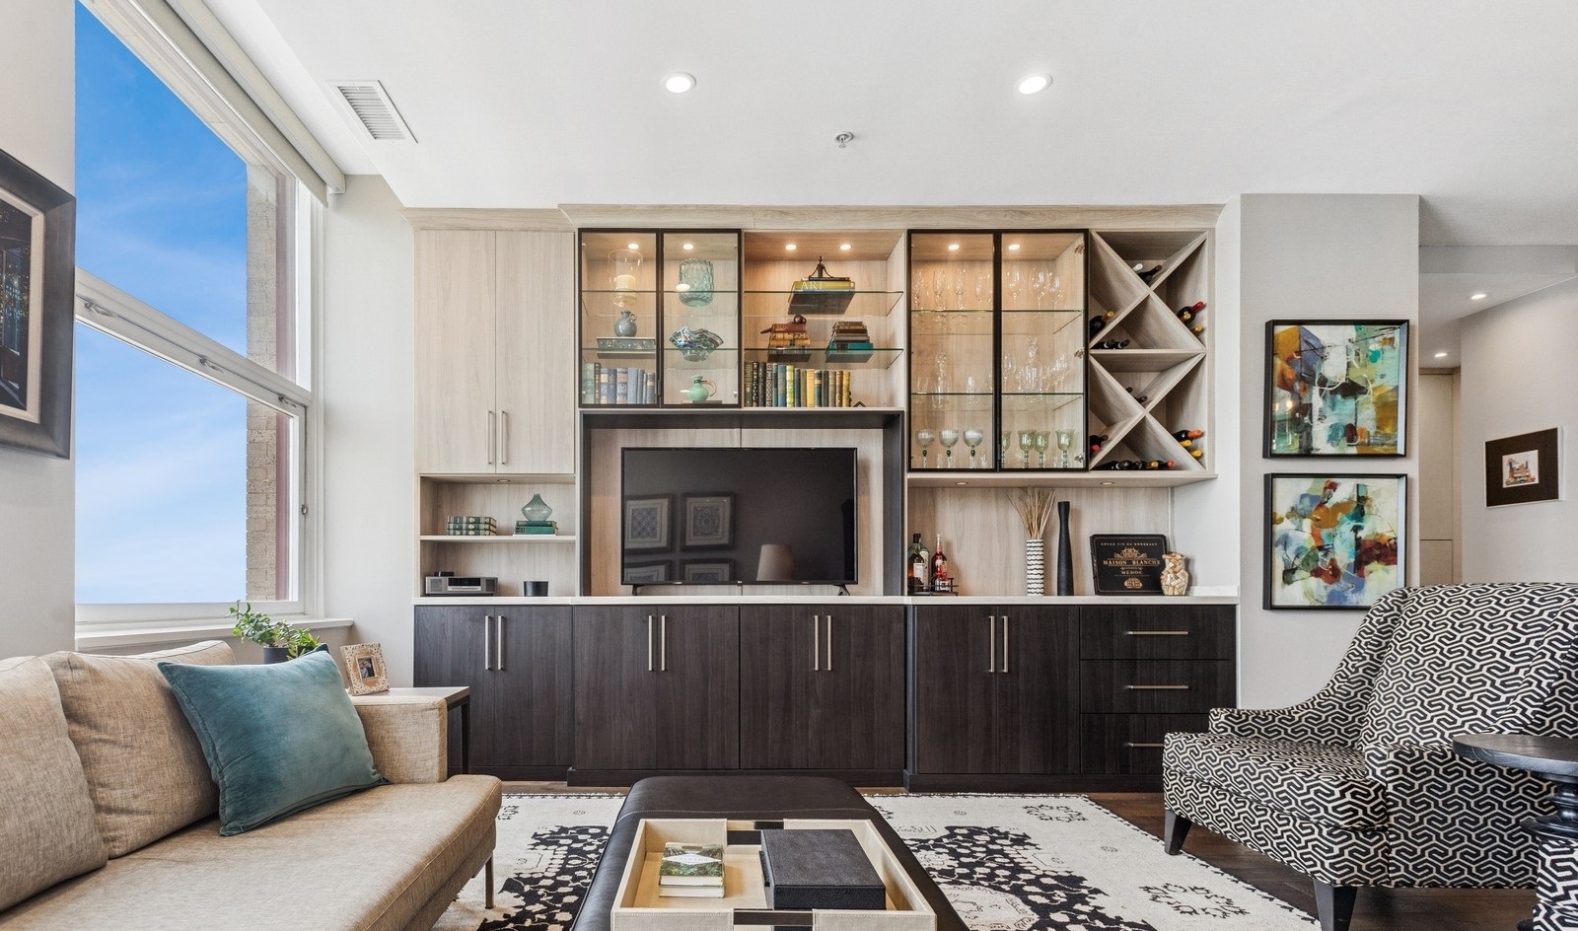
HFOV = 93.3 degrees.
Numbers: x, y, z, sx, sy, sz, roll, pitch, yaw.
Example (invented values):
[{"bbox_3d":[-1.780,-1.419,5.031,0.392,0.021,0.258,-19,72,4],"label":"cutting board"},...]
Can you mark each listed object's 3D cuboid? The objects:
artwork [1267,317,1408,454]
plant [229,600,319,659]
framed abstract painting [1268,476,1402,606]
[{"bbox_3d":[2.559,-0.357,3.487,0.645,0.637,0.045,0,0,0],"label":"artwork"},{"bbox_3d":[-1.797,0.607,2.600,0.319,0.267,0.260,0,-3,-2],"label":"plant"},{"bbox_3d":[2.553,0.358,3.487,0.640,0.631,0.045,0,0,0],"label":"framed abstract painting"}]

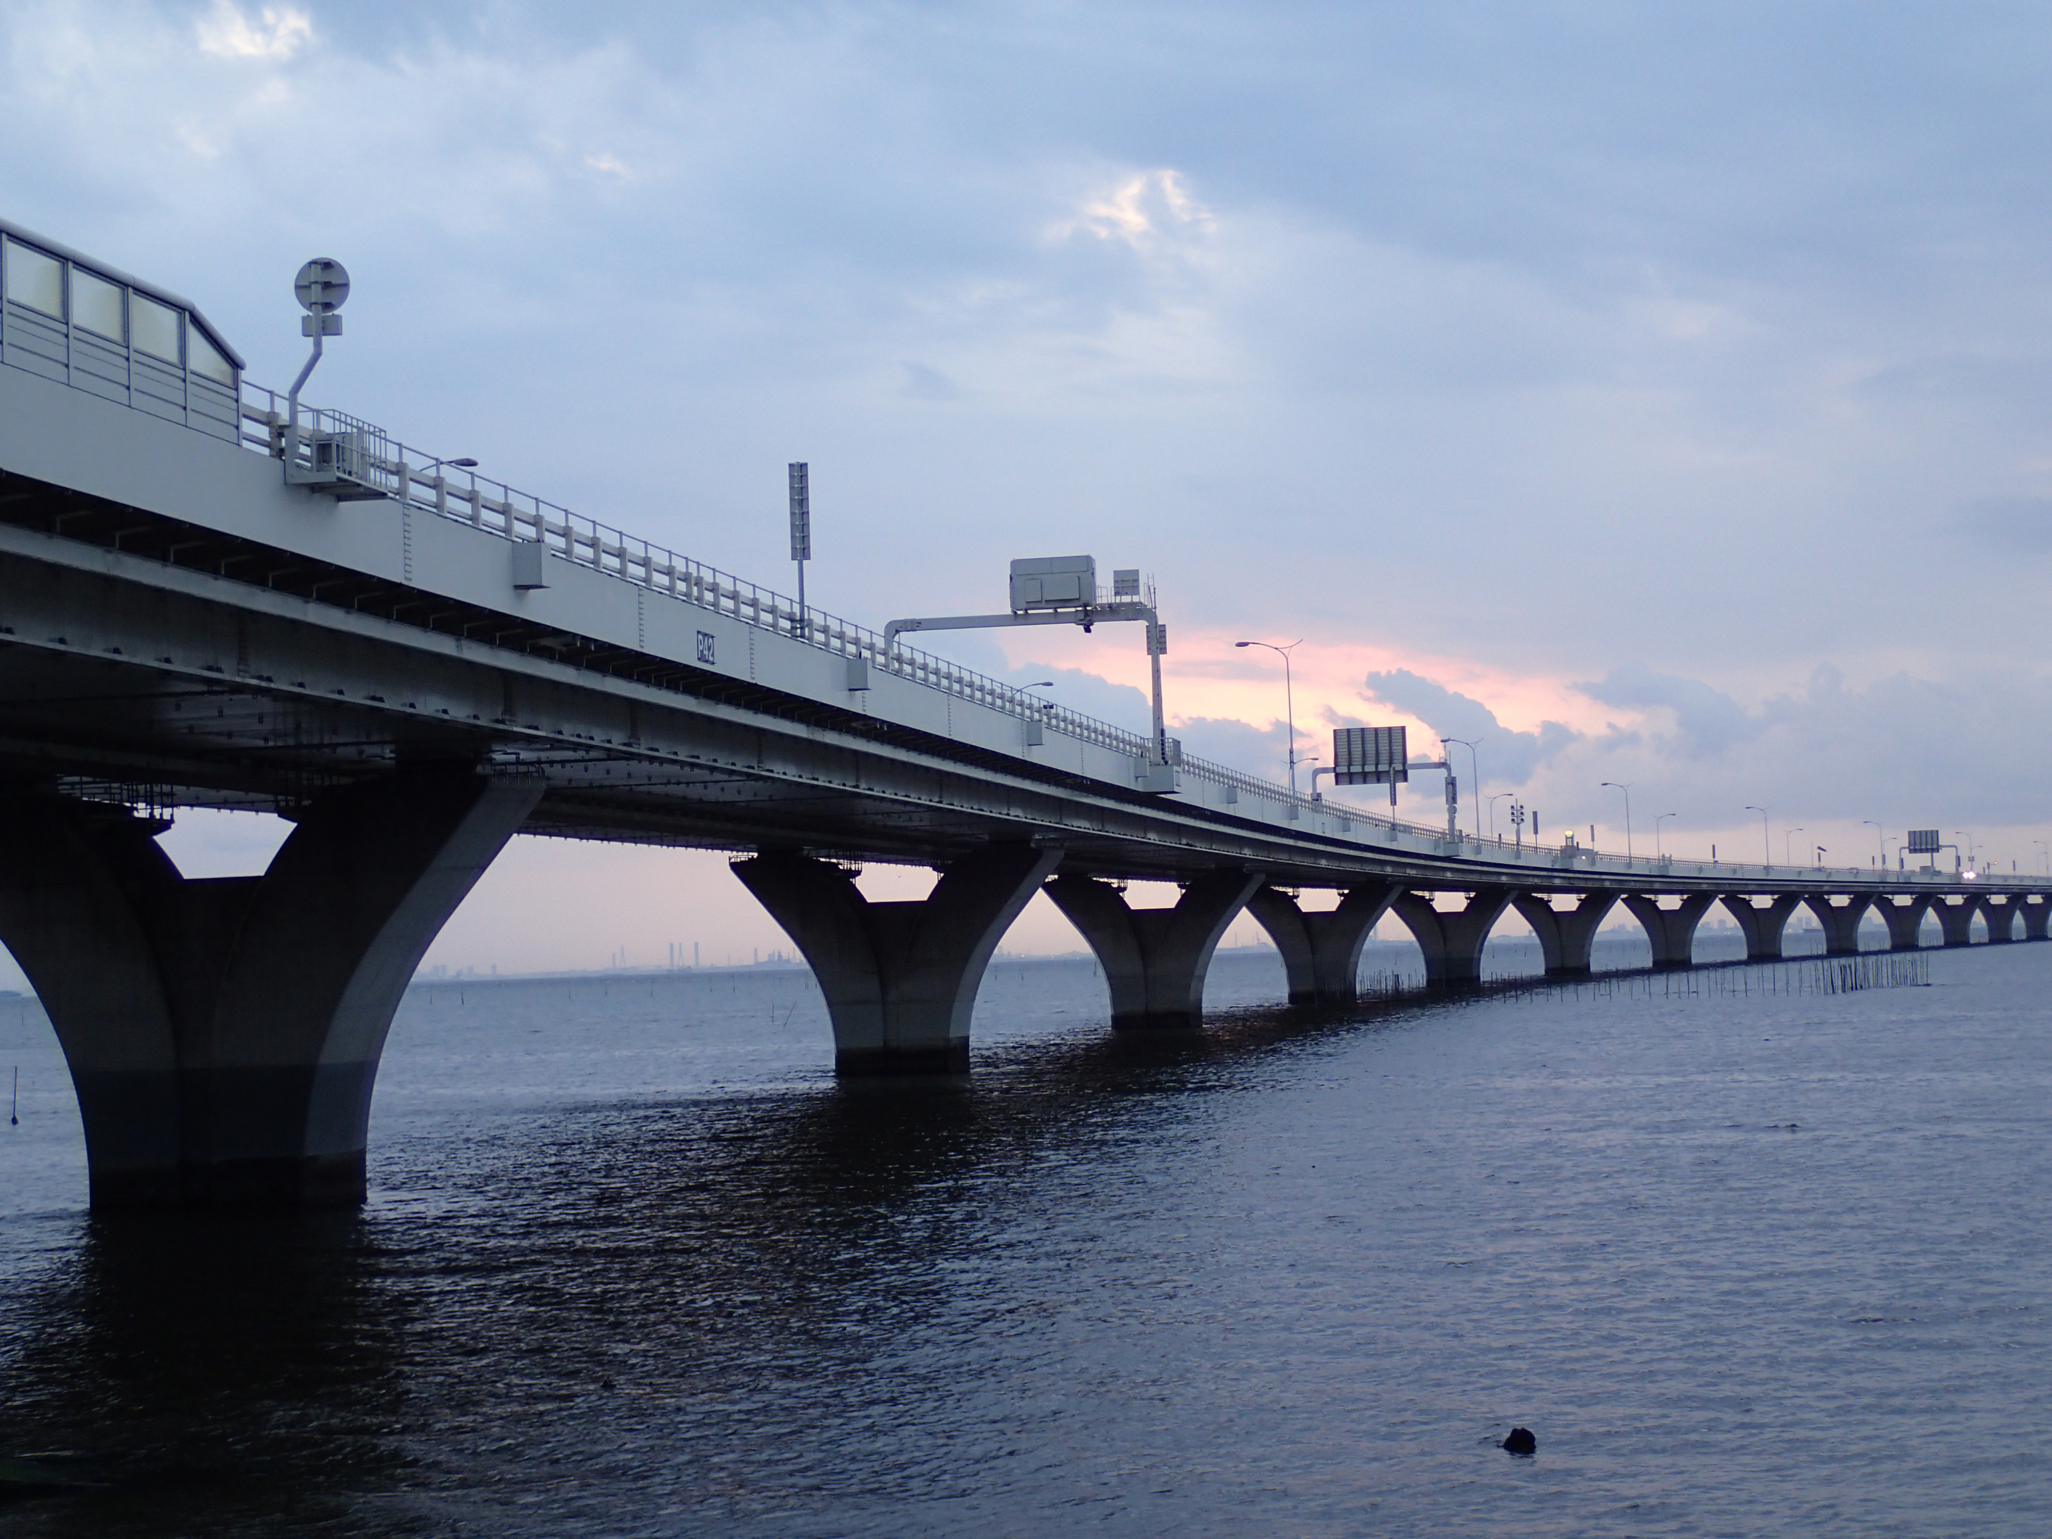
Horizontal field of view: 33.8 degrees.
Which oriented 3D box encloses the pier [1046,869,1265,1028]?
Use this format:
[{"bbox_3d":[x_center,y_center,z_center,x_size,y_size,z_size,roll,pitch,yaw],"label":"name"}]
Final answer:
[{"bbox_3d":[9.230,13.041,241.311,15.600,10.715,4.300,-3,-3,12],"label":"pier"}]

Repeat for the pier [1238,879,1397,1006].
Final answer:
[{"bbox_3d":[27.873,16.627,319.063,15.600,10.864,4.300,-3,-3,15],"label":"pier"}]

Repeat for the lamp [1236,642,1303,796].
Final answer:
[{"bbox_3d":[16.584,-3.165,227.926,4.487,10.790,0.450,-3,-3,12],"label":"lamp"}]

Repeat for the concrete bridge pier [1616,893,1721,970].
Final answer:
[{"bbox_3d":[104.309,26.245,546.242,15.600,11.462,4.300,-3,-3,22],"label":"concrete bridge pier"}]

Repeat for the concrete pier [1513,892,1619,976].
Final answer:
[{"bbox_3d":[75.513,23.227,471.656,15.600,11.247,4.300,-3,-3,20],"label":"concrete pier"}]

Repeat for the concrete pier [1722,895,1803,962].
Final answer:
[{"bbox_3d":[135.431,29.133,619.901,15.600,11.668,4.300,-3,-3,23],"label":"concrete pier"}]

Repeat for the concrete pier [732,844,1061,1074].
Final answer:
[{"bbox_3d":[-6.069,9.335,162.970,15.600,10.505,4.300,-3,-3,10],"label":"concrete pier"}]

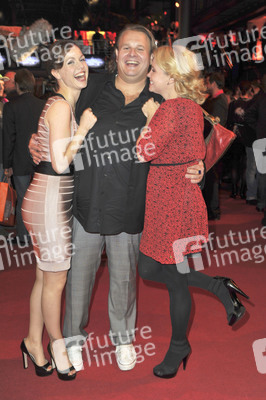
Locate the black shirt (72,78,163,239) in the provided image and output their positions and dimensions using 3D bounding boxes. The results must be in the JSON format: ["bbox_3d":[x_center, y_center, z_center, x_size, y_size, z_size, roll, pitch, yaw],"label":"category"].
[{"bbox_3d":[-0.070,-0.222,2.604,0.620,0.820,0.360,0,11,-2],"label":"black shirt"}]

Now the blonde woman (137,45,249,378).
[{"bbox_3d":[0.320,0.096,2.563,0.610,1.710,0.460,-1,11,-5],"label":"blonde woman"}]

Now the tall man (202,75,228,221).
[{"bbox_3d":[1.020,-0.642,6.138,0.340,1.820,0.500,5,12,25],"label":"tall man"}]

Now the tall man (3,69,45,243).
[{"bbox_3d":[-1.110,-0.435,5.109,0.510,1.800,0.320,-5,12,-25],"label":"tall man"}]

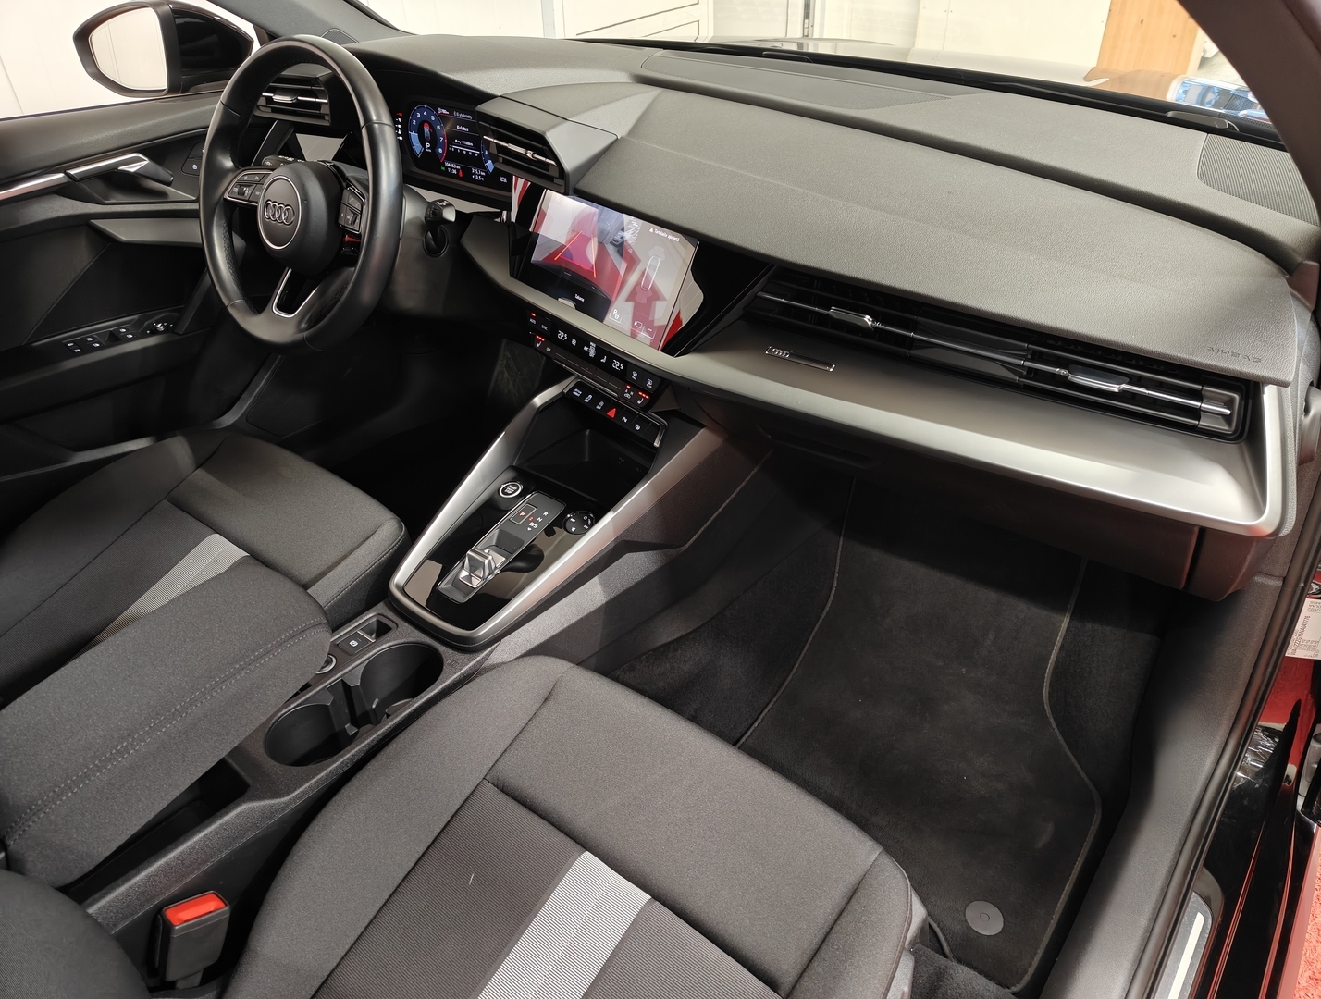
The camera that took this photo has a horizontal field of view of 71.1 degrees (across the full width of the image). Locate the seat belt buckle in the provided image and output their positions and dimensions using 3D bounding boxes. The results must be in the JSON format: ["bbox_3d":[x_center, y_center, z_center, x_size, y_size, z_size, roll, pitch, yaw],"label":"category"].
[{"bbox_3d":[-0.383,0.356,0.745,0.028,0.063,0.045,24,14,35],"label":"seat belt buckle"}]

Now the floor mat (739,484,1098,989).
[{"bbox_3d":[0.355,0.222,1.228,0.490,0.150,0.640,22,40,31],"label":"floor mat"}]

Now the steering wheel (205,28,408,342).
[{"bbox_3d":[-0.440,-0.366,1.131,0.370,0.365,0.100,21,17,30],"label":"steering wheel"}]

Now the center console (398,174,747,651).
[{"bbox_3d":[-0.136,-0.092,1.076,0.310,0.420,0.440,22,40,31],"label":"center console"}]

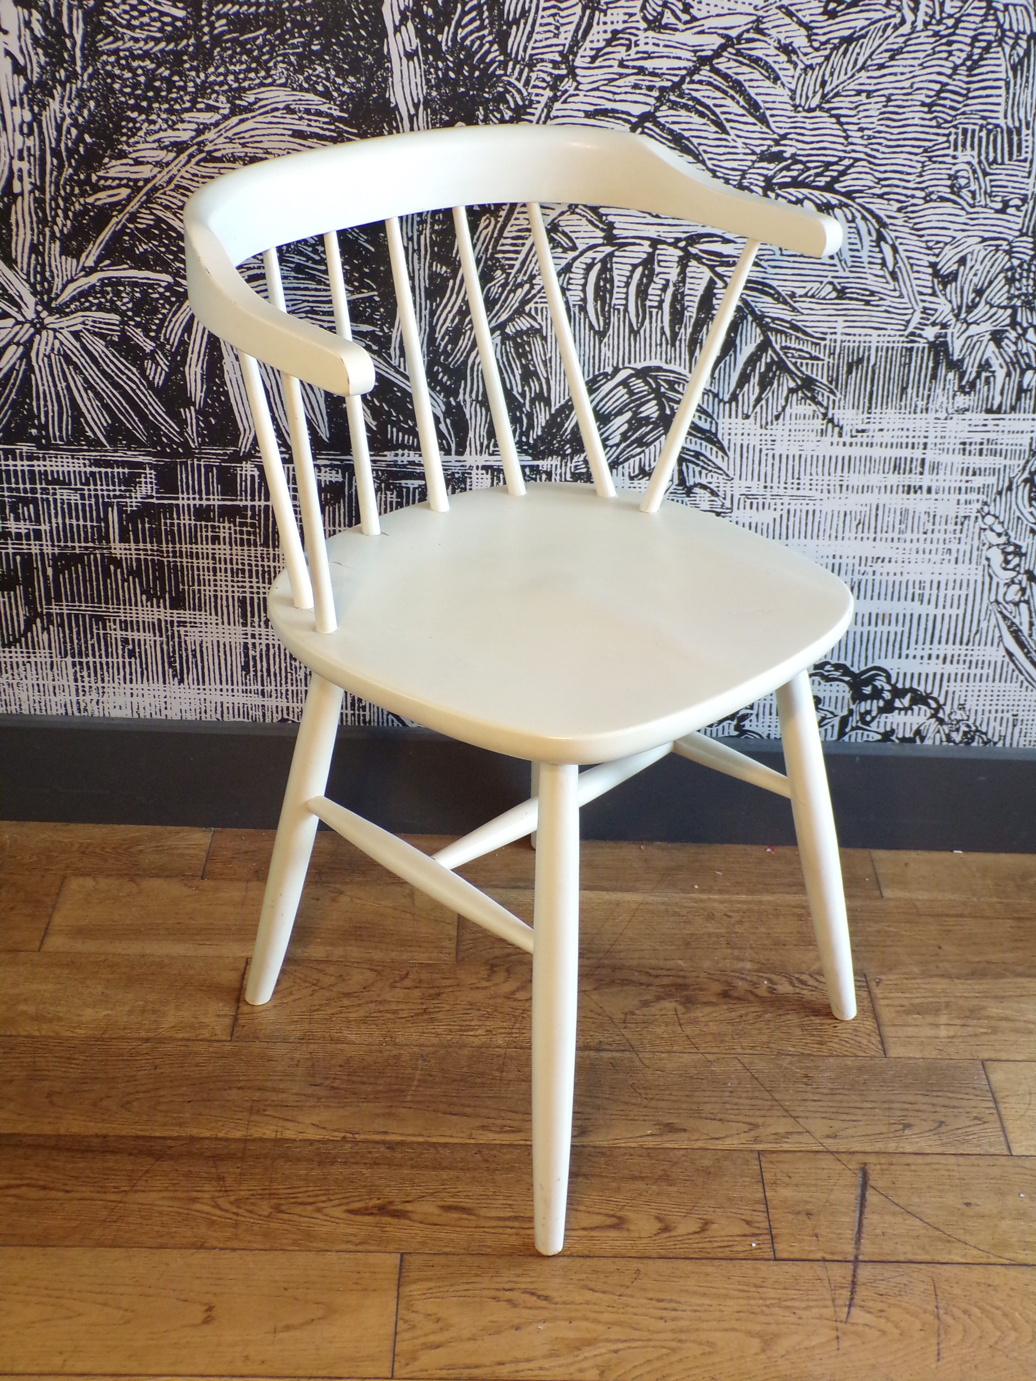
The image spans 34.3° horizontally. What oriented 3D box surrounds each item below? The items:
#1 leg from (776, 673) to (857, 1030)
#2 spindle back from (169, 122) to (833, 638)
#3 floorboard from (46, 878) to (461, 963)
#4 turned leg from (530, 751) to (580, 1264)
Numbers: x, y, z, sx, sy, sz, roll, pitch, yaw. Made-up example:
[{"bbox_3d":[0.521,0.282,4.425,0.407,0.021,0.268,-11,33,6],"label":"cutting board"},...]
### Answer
[{"bbox_3d":[0.262,0.144,1.456,0.032,0.429,0.032,-39,44,-26],"label":"leg"},{"bbox_3d":[-0.037,-0.256,1.341,0.510,0.324,0.341,-25,41,-37],"label":"spindle back"},{"bbox_3d":[-0.261,0.235,1.678,0.405,0.018,0.117,2,32,-1],"label":"floorboard"},{"bbox_3d":[0.028,0.245,1.276,0.034,0.422,0.034,1,18,0],"label":"turned leg"}]

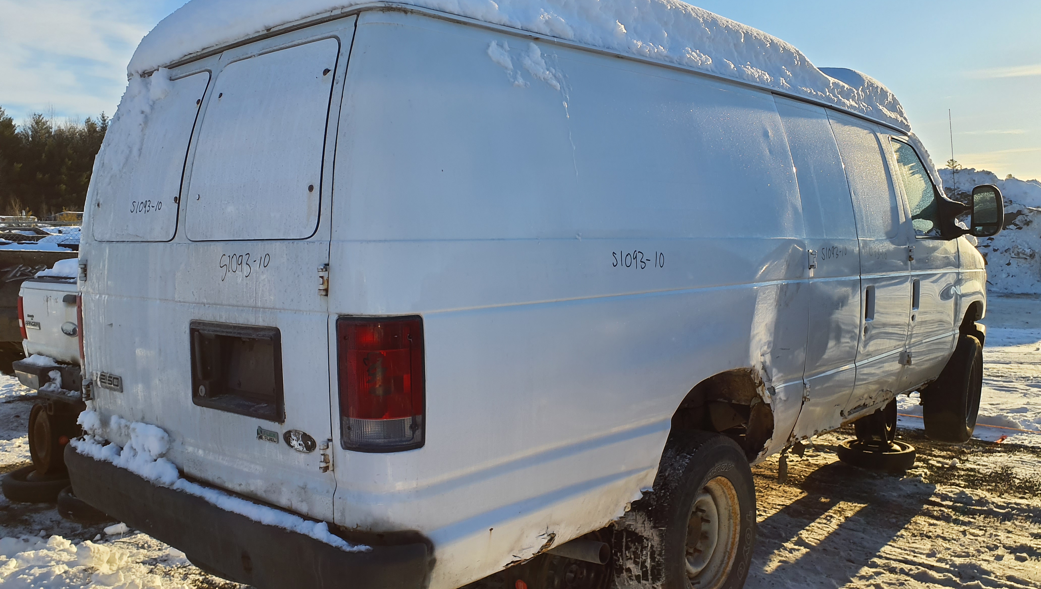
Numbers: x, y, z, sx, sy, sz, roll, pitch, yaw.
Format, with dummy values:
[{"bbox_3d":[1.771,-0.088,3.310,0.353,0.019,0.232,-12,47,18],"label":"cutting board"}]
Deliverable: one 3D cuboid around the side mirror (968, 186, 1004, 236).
[{"bbox_3d":[2.890,-0.519,4.750,0.120,0.325,0.180,-4,5,-42],"label":"side mirror"}]

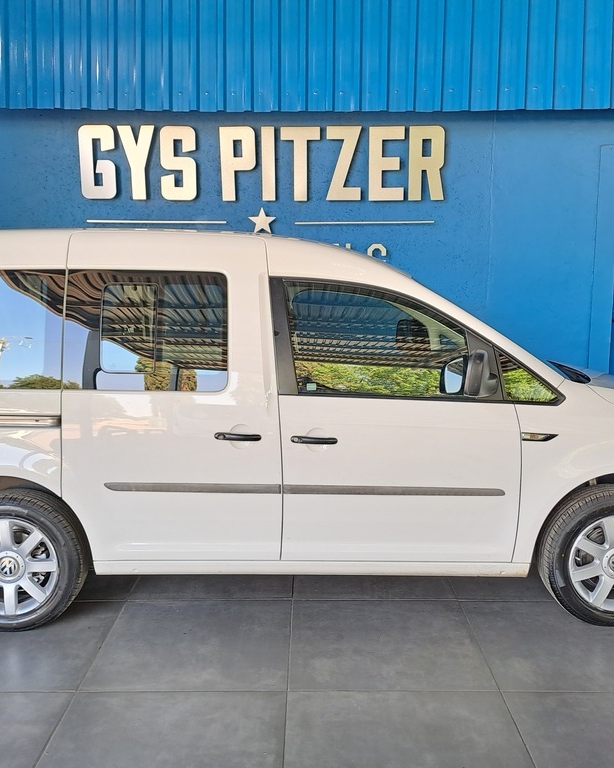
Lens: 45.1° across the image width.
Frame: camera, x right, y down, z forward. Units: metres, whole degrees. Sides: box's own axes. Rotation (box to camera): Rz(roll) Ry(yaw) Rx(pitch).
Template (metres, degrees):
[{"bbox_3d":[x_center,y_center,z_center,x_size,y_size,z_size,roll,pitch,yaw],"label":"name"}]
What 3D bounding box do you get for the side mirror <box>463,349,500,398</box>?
[{"bbox_3d":[0.718,-0.039,3.047,0.130,0.205,0.210,0,8,0],"label":"side mirror"}]

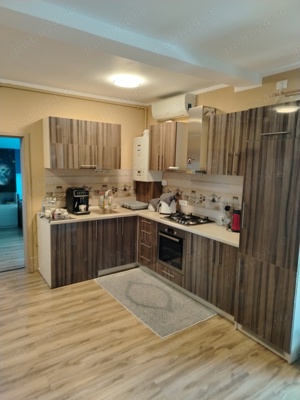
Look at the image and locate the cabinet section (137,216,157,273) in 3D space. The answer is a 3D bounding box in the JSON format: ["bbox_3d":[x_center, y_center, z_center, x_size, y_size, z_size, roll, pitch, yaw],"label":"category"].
[{"bbox_3d":[0.195,0.627,4.237,0.566,0.731,0.472,-4,9,-35],"label":"cabinet section"}]

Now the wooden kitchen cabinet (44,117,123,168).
[{"bbox_3d":[-0.978,-0.807,4.130,1.079,0.680,0.308,-4,9,-35],"label":"wooden kitchen cabinet"}]

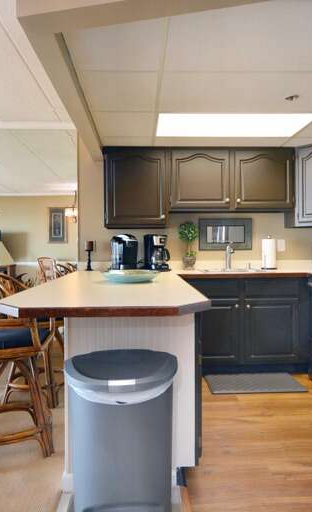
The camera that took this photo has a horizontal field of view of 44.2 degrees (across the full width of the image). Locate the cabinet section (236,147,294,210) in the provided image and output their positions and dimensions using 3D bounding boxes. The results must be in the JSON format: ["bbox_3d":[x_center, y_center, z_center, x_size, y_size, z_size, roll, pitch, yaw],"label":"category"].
[{"bbox_3d":[1.036,-0.733,3.838,0.591,0.606,0.310,0,1,-2],"label":"cabinet section"}]

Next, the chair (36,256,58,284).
[{"bbox_3d":[-2.057,0.501,7.637,0.500,0.965,0.580,-1,1,-39],"label":"chair"}]

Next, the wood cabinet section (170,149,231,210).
[{"bbox_3d":[0.424,-0.728,3.814,0.582,0.602,0.310,0,1,-2],"label":"wood cabinet section"}]

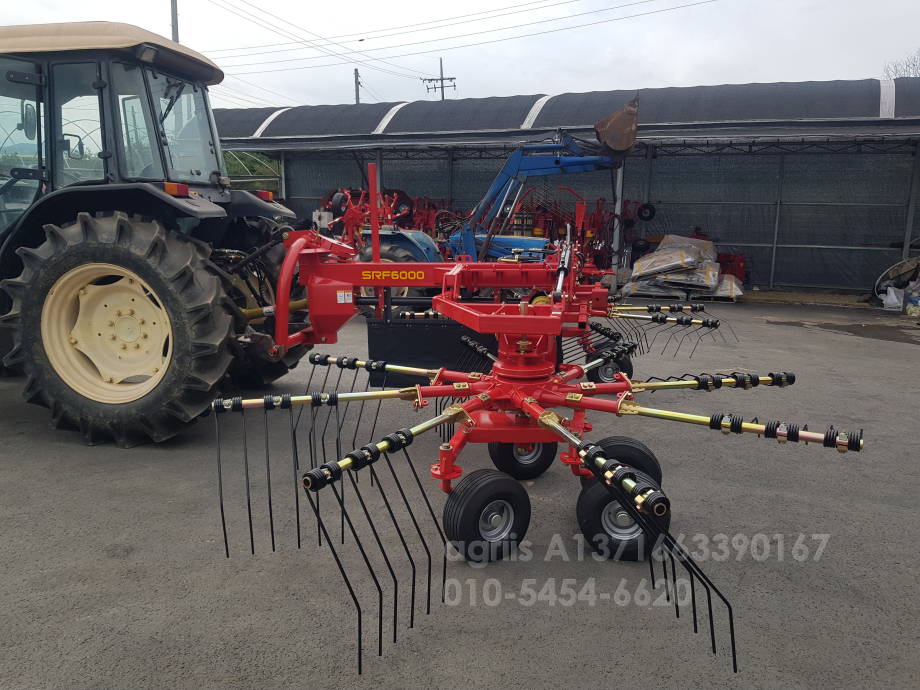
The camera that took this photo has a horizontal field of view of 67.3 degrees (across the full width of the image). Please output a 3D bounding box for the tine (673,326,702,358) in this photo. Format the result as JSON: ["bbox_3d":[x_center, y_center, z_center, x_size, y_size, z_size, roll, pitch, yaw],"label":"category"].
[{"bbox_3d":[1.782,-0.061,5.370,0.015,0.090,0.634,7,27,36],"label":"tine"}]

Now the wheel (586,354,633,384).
[{"bbox_3d":[1.323,0.231,6.077,0.390,0.390,0.158,3,10,17],"label":"wheel"}]

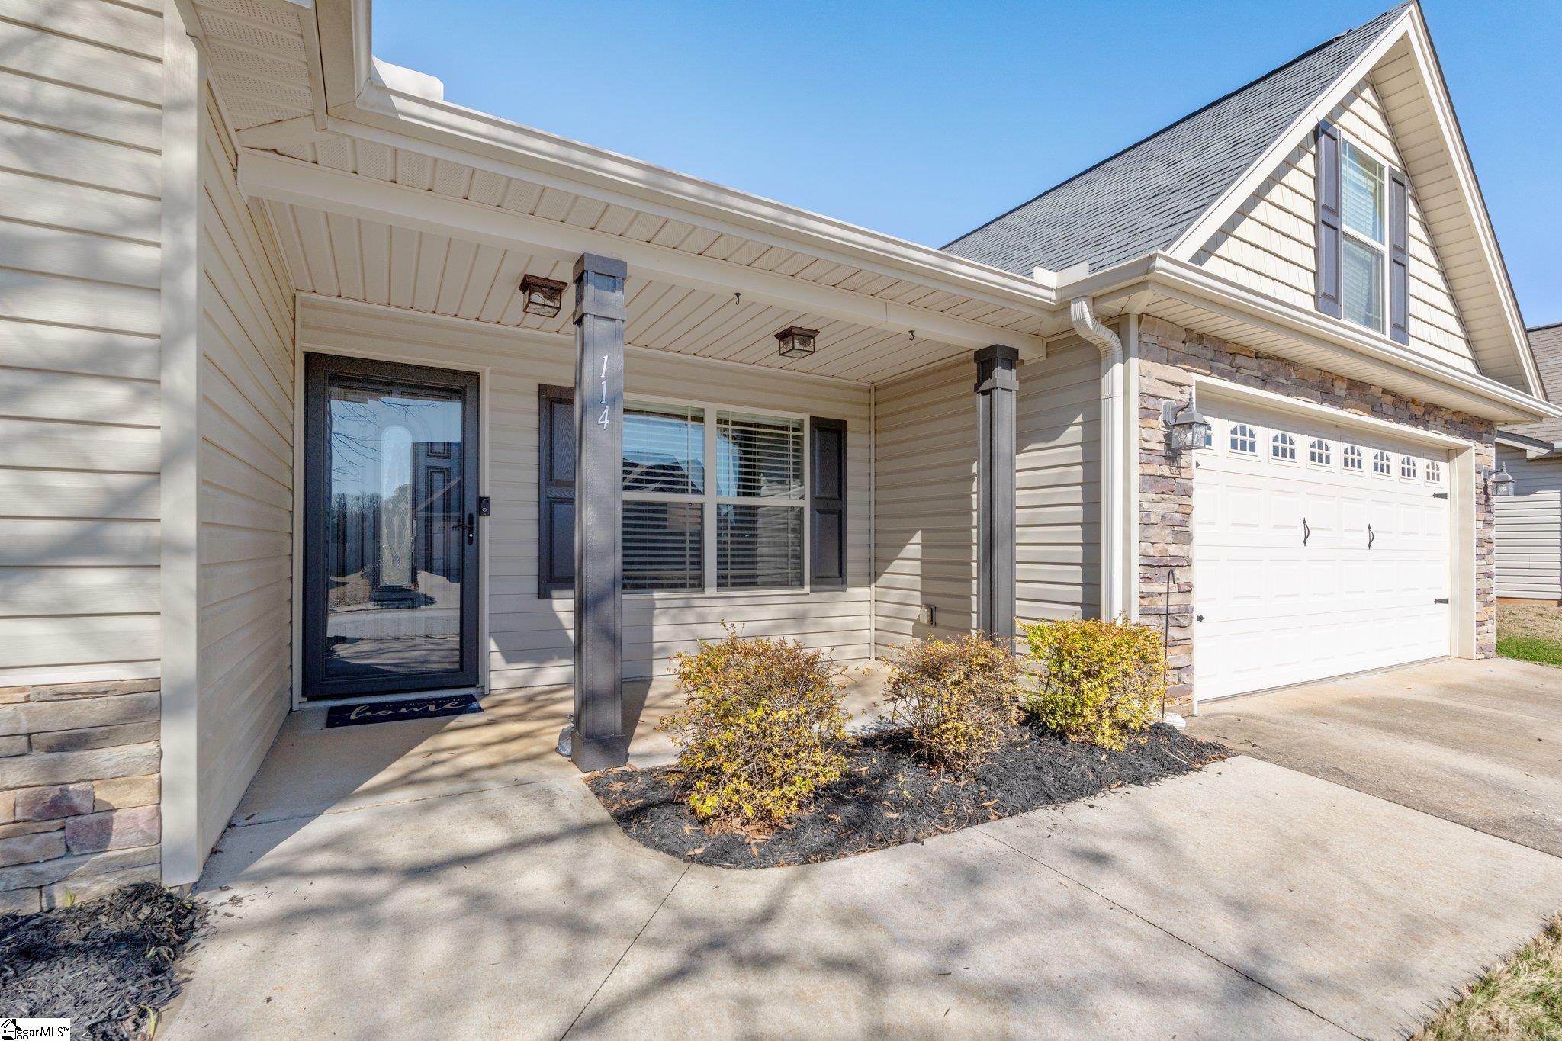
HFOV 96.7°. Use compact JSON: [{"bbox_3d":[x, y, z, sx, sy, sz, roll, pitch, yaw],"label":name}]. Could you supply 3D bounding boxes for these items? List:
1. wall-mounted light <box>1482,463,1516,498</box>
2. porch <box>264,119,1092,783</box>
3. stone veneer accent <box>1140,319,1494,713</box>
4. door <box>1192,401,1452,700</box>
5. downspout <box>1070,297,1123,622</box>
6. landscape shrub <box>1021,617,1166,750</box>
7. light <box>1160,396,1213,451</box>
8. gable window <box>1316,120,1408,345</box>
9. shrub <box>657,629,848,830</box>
[{"bbox_3d":[7.233,-0.416,6.976,0.170,0.350,0.248,2,-2,-30],"label":"wall-mounted light"},{"bbox_3d":[-0.505,-0.107,4.238,4.240,2.550,2.020,2,-2,-30],"label":"porch"},{"bbox_3d":[4.766,0.098,5.737,6.180,2.480,0.170,2,-2,-30],"label":"stone veneer accent"},{"bbox_3d":[4.673,0.240,5.848,4.920,2.140,0.080,2,-2,-30],"label":"door"},{"bbox_3d":[1.837,-0.039,4.049,0.375,2.470,0.090,2,-2,-30],"label":"downspout"},{"bbox_3d":[1.684,0.886,3.771,0.700,0.620,0.680,2,-2,-30],"label":"landscape shrub"},{"bbox_3d":[2.425,-0.575,4.168,0.160,0.345,0.243,2,-2,-30],"label":"light"},{"bbox_3d":[4.944,-2.364,5.824,1.720,1.530,0.090,2,-2,-30],"label":"gable window"},{"bbox_3d":[-0.101,0.830,2.902,0.720,0.630,0.700,1,-2,0],"label":"shrub"}]

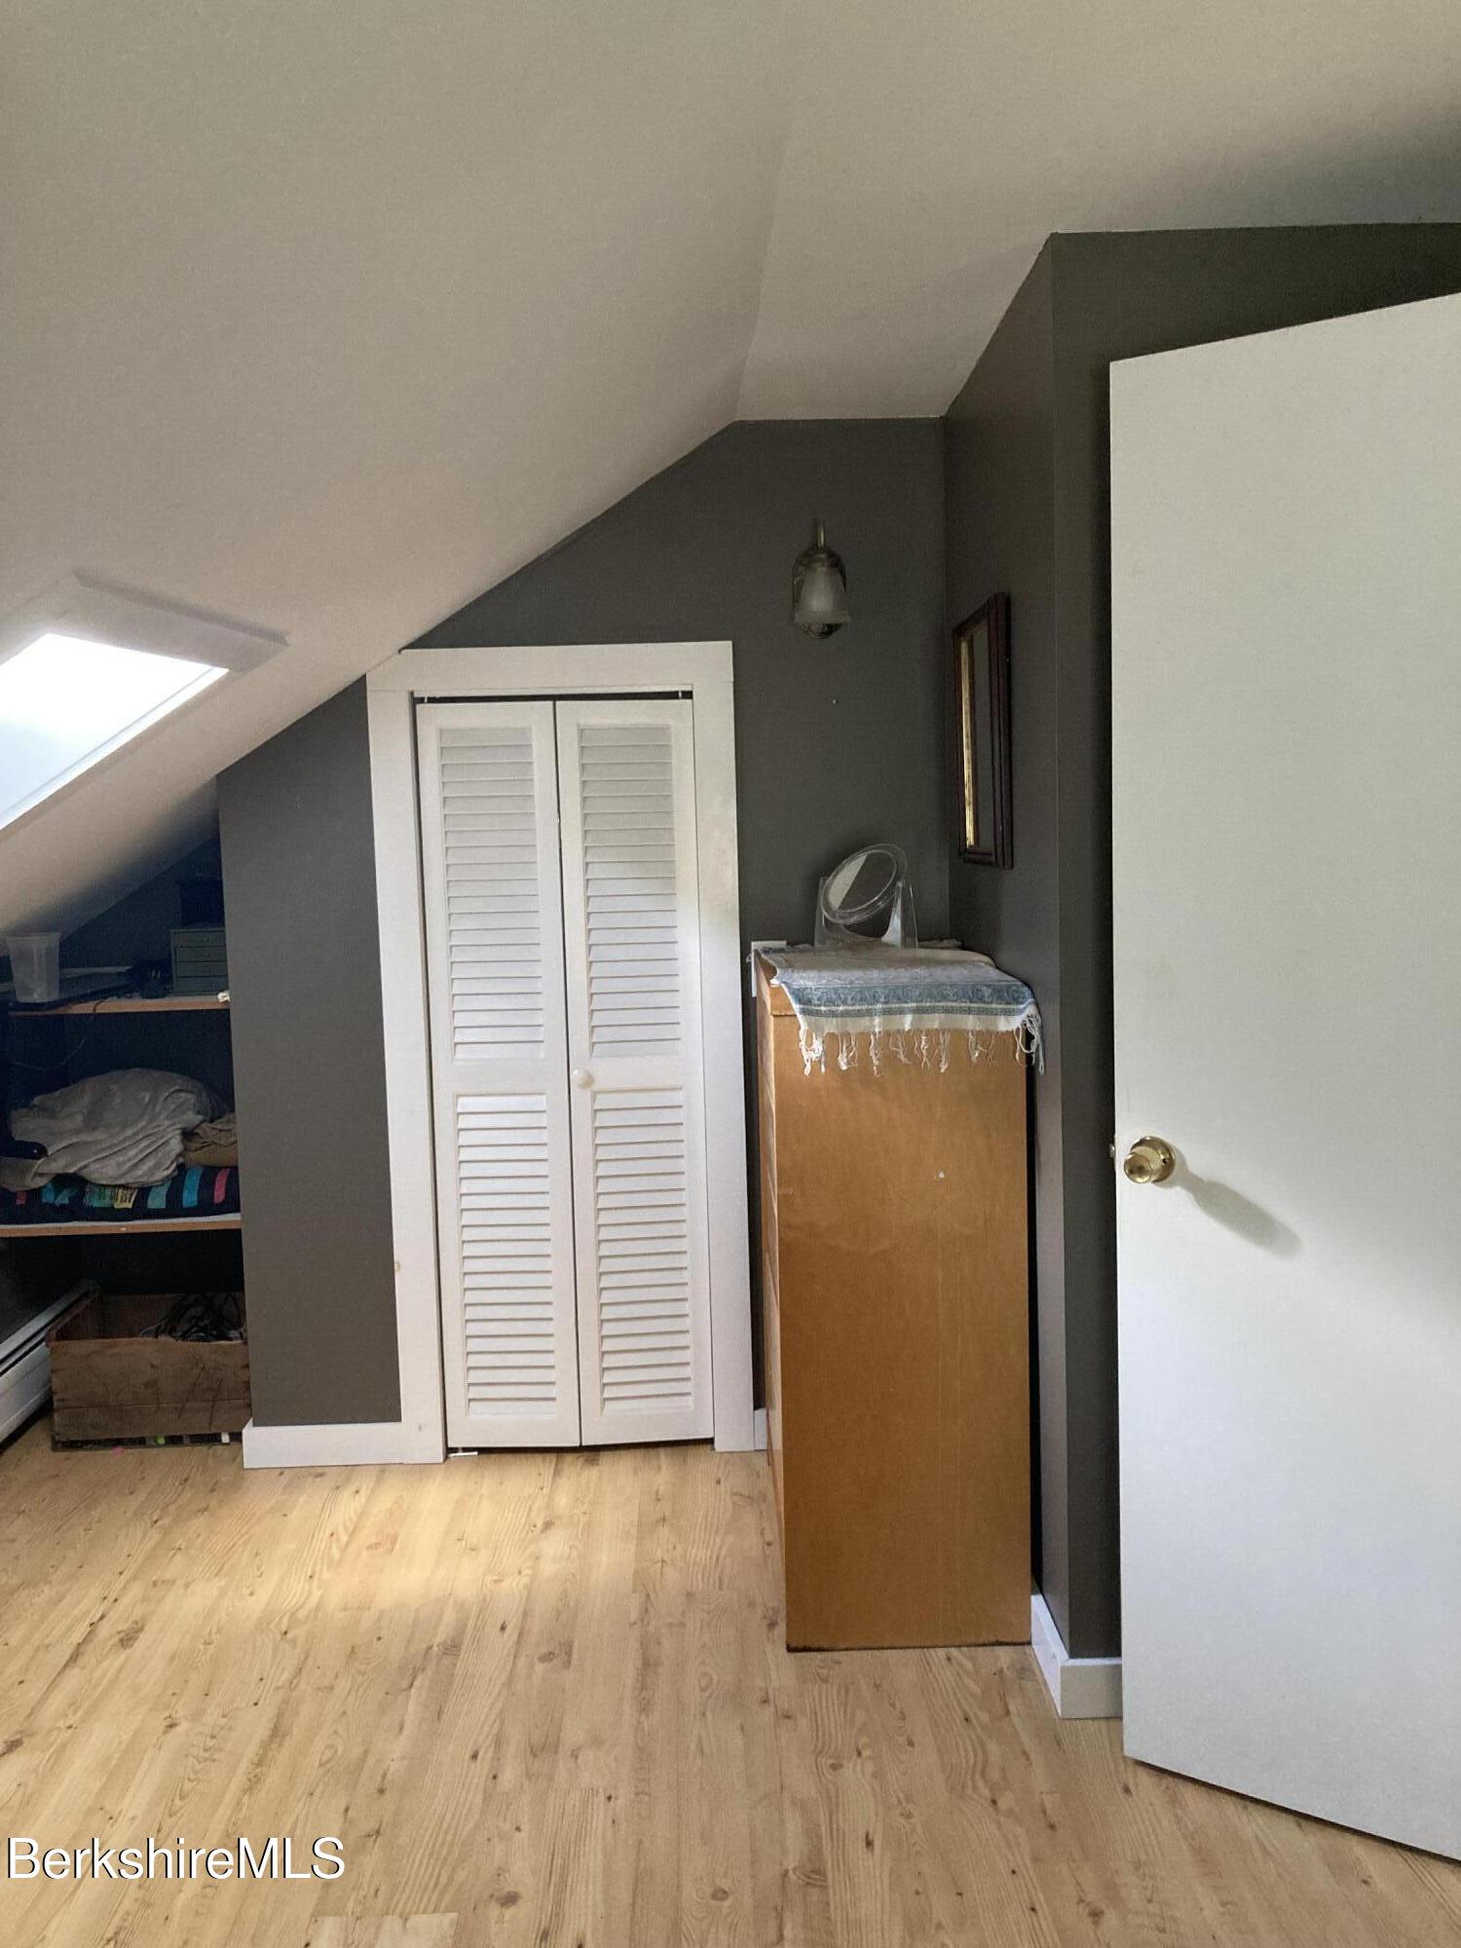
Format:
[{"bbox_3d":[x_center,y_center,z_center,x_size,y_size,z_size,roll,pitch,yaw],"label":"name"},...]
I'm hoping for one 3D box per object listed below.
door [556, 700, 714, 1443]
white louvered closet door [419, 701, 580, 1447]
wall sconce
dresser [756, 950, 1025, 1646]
[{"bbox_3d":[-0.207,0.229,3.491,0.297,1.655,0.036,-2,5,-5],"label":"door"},{"bbox_3d":[-0.506,0.238,3.487,0.297,1.655,0.033,-1,5,3],"label":"white louvered closet door"},{"bbox_3d":[0.190,-0.834,3.343,0.122,0.238,0.150,-2,5,-1],"label":"wall sconce"},{"bbox_3d":[0.284,0.545,3.044,0.420,1.130,0.830,-2,5,-1],"label":"dresser"}]

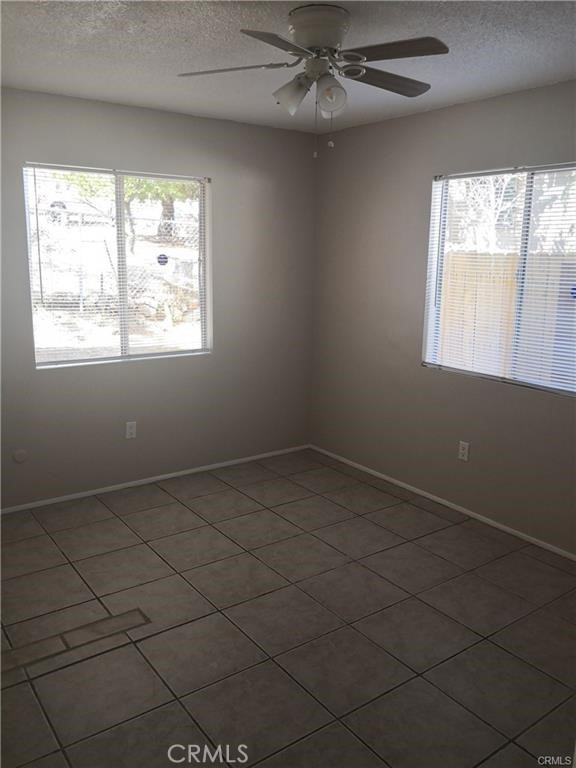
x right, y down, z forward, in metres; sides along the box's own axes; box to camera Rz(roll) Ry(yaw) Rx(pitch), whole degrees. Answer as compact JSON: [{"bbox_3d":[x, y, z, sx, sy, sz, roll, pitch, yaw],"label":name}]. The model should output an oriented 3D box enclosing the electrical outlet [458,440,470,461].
[{"bbox_3d":[1.107,0.423,3.764,0.012,0.117,0.072,-7,14,-36],"label":"electrical outlet"}]

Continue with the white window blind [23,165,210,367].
[{"bbox_3d":[-1.029,-0.745,3.864,1.190,1.170,0.050,-7,14,-36],"label":"white window blind"}]

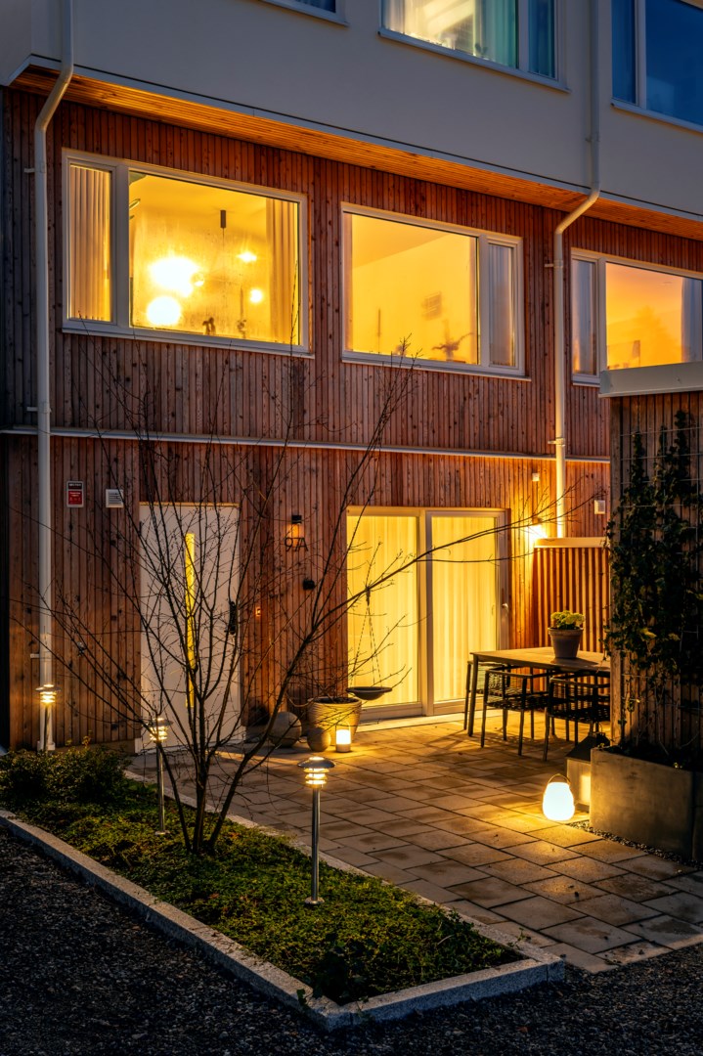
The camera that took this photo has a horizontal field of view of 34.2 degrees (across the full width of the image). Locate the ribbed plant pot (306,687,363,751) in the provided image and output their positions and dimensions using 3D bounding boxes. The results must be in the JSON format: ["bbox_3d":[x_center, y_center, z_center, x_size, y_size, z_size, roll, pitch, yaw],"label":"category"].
[{"bbox_3d":[-0.146,1.700,10.074,0.488,0.389,0.488,-1,-1,0],"label":"ribbed plant pot"}]

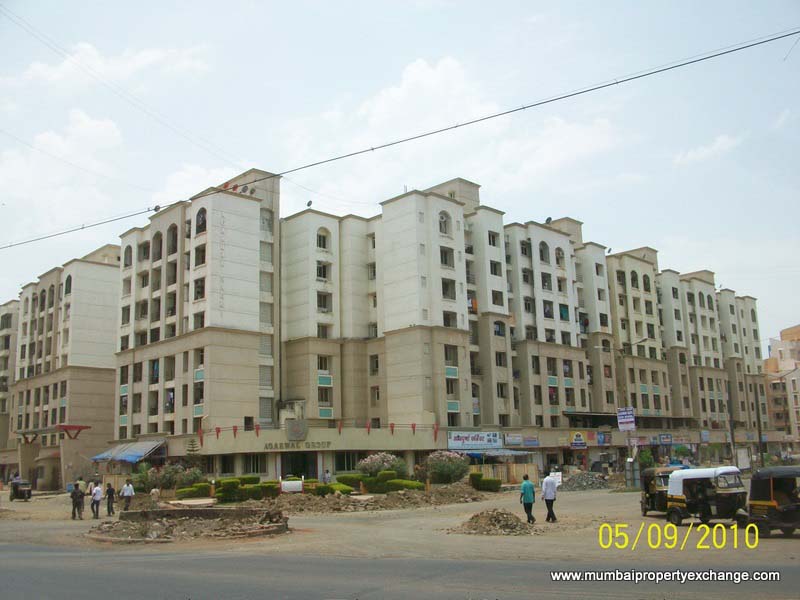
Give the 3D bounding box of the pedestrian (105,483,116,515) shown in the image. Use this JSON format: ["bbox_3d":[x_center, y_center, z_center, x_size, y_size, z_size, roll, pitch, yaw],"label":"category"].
[{"bbox_3d":[-13.829,9.533,35.300,0.500,1.560,0.420,-11,-16,38],"label":"pedestrian"}]

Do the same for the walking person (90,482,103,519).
[{"bbox_3d":[-14.282,9.426,34.800,0.380,1.680,0.450,-12,-16,39],"label":"walking person"}]

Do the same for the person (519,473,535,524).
[{"bbox_3d":[4.303,6.711,24.900,0.520,1.620,0.420,0,-12,-7],"label":"person"}]

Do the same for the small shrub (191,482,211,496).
[{"bbox_3d":[-13.535,12.855,50.172,1.418,0.921,1.200,1,-12,-15],"label":"small shrub"}]

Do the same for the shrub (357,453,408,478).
[{"bbox_3d":[-1.280,12.349,54.102,3.825,2.335,2.800,-1,-12,-2],"label":"shrub"}]

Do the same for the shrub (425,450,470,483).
[{"bbox_3d":[3.502,12.304,54.527,3.414,2.364,2.800,-2,-12,3],"label":"shrub"}]

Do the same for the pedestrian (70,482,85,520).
[{"bbox_3d":[-14.945,9.341,34.269,0.550,1.613,0.400,6,-14,-32],"label":"pedestrian"}]

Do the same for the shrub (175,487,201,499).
[{"bbox_3d":[-13.814,12.606,48.300,1.500,0.800,1.150,-1,-12,0],"label":"shrub"}]

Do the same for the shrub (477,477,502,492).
[{"bbox_3d":[5.720,11.770,47.262,1.688,0.953,1.300,-3,-12,6],"label":"shrub"}]

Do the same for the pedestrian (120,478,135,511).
[{"bbox_3d":[-14.813,10.617,40.200,0.620,1.700,0.360,-3,-12,6],"label":"pedestrian"}]

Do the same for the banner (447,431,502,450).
[{"bbox_3d":[6.512,11.838,62.282,7.130,1.390,0.150,10,-17,-44],"label":"banner"}]

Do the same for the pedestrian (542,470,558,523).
[{"bbox_3d":[5.142,6.721,25.265,0.550,1.691,0.420,-3,-12,6],"label":"pedestrian"}]

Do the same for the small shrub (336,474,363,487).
[{"bbox_3d":[-3.688,13.254,54.000,1.600,1.000,1.300,-2,-12,0],"label":"small shrub"}]

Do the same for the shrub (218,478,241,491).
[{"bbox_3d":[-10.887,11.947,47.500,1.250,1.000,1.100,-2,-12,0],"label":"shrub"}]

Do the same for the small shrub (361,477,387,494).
[{"bbox_3d":[-1.569,11.850,47.348,1.681,1.068,1.300,-1,-12,-2],"label":"small shrub"}]

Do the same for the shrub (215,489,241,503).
[{"bbox_3d":[-10.240,11.600,43.897,1.602,0.797,1.200,1,-12,-13],"label":"shrub"}]

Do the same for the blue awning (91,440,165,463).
[{"bbox_3d":[-22.852,12.872,62.159,2.300,1.700,8.600,10,-17,-43],"label":"blue awning"}]

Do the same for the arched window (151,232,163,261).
[{"bbox_3d":[-22.965,-5.098,70.453,0.300,2.950,2.080,10,-17,-44],"label":"arched window"}]

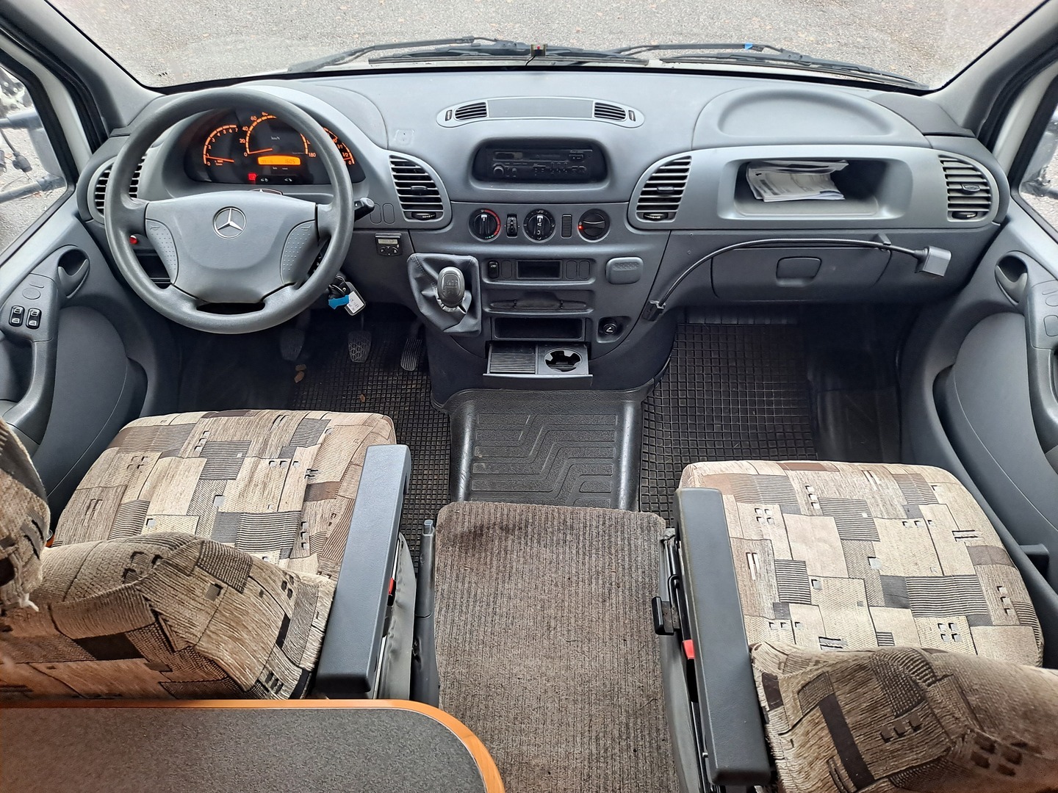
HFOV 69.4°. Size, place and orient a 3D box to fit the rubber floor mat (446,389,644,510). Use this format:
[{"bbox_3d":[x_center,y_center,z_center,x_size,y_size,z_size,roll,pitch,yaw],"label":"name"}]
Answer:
[{"bbox_3d":[0.035,0.129,1.734,0.440,0.110,0.340,0,58,0],"label":"rubber floor mat"}]

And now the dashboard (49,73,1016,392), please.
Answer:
[{"bbox_3d":[0.020,-0.321,1.534,1.580,0.650,0.480,0,48,0],"label":"dashboard"}]

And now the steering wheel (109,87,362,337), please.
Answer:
[{"bbox_3d":[-0.468,-0.292,1.222,0.390,0.110,0.390,0,90,0],"label":"steering wheel"}]

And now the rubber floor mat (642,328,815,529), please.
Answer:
[{"bbox_3d":[0.492,0.046,1.897,0.430,0.070,0.540,0,57,0],"label":"rubber floor mat"}]

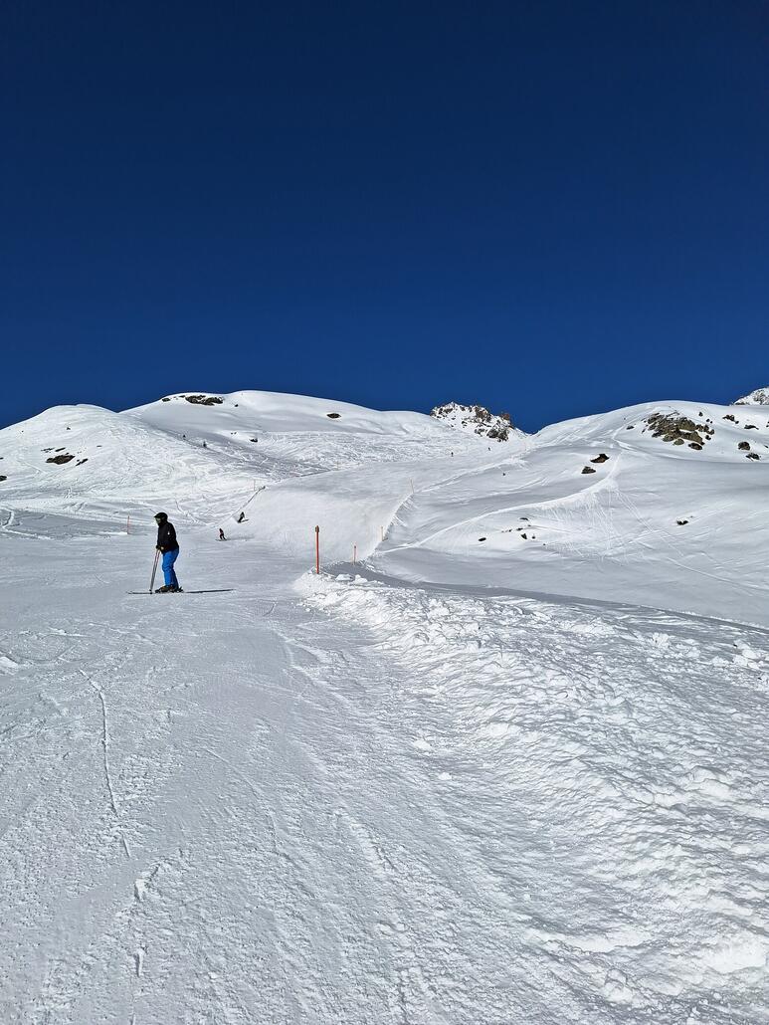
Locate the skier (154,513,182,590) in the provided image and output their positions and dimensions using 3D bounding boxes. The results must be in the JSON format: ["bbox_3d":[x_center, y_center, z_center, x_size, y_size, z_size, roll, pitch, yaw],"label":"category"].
[{"bbox_3d":[-4.780,0.875,15.000,0.620,1.750,0.560,0,0,-15],"label":"skier"}]

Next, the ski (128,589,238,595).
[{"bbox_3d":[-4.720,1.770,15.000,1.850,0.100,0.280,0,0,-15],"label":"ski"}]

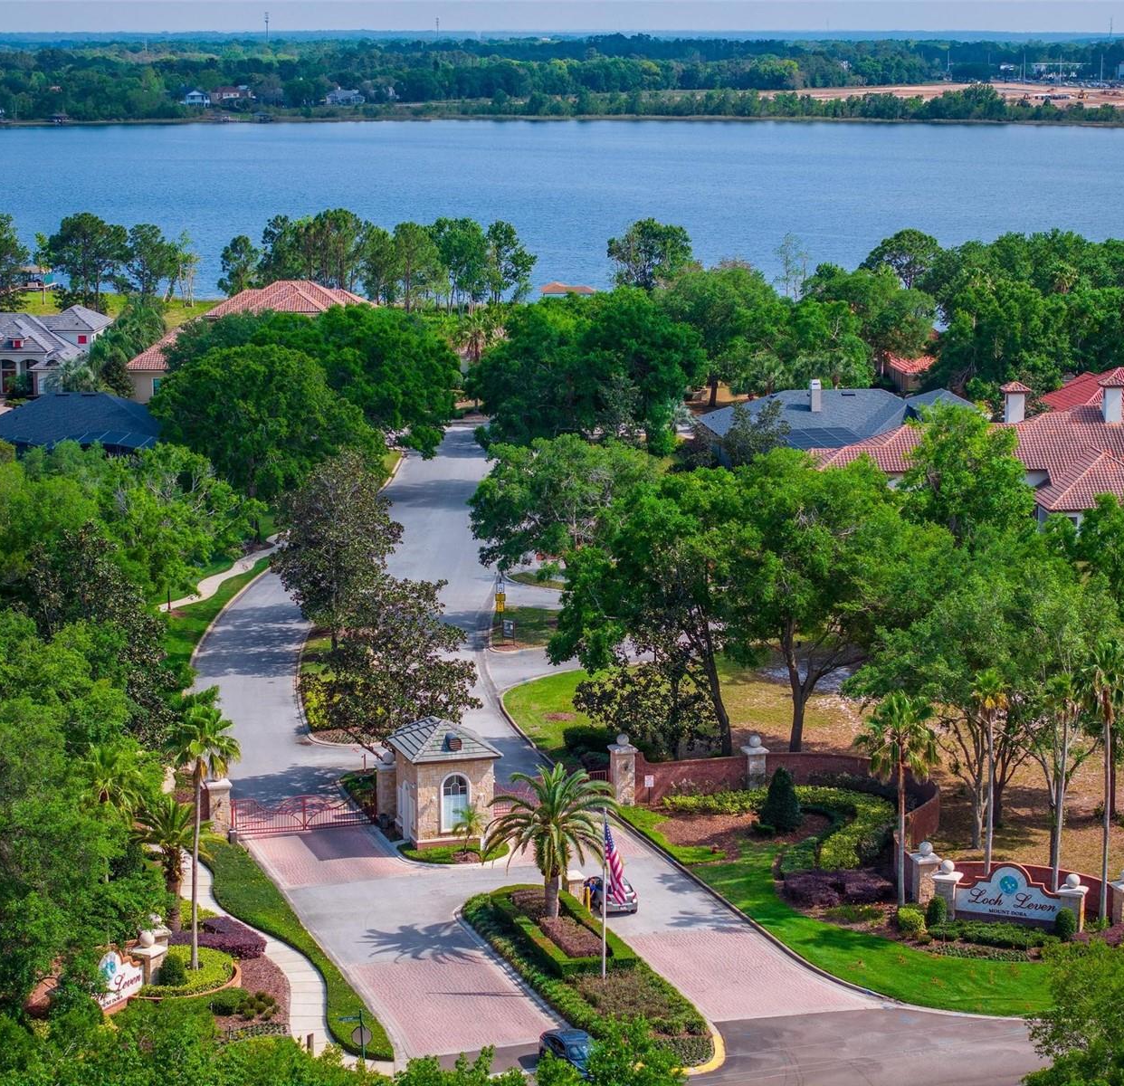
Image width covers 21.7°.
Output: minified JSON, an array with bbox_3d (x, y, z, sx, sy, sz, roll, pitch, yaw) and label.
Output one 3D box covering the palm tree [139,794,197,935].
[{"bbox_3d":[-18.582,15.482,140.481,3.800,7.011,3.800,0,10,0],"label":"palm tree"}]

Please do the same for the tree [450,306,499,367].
[{"bbox_3d":[-10.827,-25.447,360.988,5.200,7.000,5.200,0,10,0],"label":"tree"}]

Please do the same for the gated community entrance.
[{"bbox_3d":[-11.299,12.668,157.121,15.900,6.700,6.500,-3,10,-17],"label":"gated community entrance"}]

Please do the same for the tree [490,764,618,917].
[{"bbox_3d":[-0.363,13.834,133.431,5.700,7.300,5.700,0,10,0],"label":"tree"}]

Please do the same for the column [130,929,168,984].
[{"bbox_3d":[-18.414,18.498,130.696,1.150,2.850,1.150,5,11,29],"label":"column"}]

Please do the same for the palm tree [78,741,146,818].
[{"bbox_3d":[-19.242,13.731,125.360,3.100,10.300,3.100,0,10,0],"label":"palm tree"}]

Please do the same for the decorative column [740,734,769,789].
[{"bbox_3d":[11.041,12.561,167.112,1.350,3.455,1.350,-2,10,-10],"label":"decorative column"}]

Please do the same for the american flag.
[{"bbox_3d":[2.436,14.485,133.123,1.100,3.889,0.500,0,10,0],"label":"american flag"}]

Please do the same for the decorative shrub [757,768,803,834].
[{"bbox_3d":[11.747,13.668,156.846,2.200,3.310,2.200,0,10,0],"label":"decorative shrub"}]

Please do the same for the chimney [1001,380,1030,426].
[{"bbox_3d":[37.538,-11.500,242.000,2.150,3.600,2.100,0,10,-2],"label":"chimney"}]

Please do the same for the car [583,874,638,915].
[{"bbox_3d":[2.187,16.928,143.688,1.780,1.450,4.500,-3,11,-19],"label":"car"}]

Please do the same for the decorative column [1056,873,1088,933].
[{"bbox_3d":[23.161,16.272,132.993,1.220,2.650,1.220,4,11,20],"label":"decorative column"}]

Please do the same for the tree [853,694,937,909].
[{"bbox_3d":[15.643,12.015,135.688,3.800,10.100,3.800,0,10,0],"label":"tree"}]

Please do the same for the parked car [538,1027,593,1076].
[{"bbox_3d":[0.644,20.043,114.907,1.840,1.490,4.650,-5,11,-25],"label":"parked car"}]

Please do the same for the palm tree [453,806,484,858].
[{"bbox_3d":[-4.692,14.218,145.237,1.550,2.450,1.550,0,10,0],"label":"palm tree"}]

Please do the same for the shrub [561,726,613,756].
[{"bbox_3d":[1.575,11.094,166.311,2.900,1.300,1.500,-3,10,-17],"label":"shrub"}]

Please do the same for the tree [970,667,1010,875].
[{"bbox_3d":[21.262,11.910,145.317,2.000,12.275,2.000,0,10,0],"label":"tree"}]

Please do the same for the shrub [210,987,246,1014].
[{"bbox_3d":[-13.887,19.085,122.399,1.400,0.780,1.300,-3,10,-17],"label":"shrub"}]

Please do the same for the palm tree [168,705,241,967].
[{"bbox_3d":[-16.165,13.233,131.133,3.400,12.280,3.400,-2,10,-10],"label":"palm tree"}]

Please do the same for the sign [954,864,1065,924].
[{"bbox_3d":[21.423,16.777,139.930,5.300,3.050,0.450,5,11,24],"label":"sign"}]

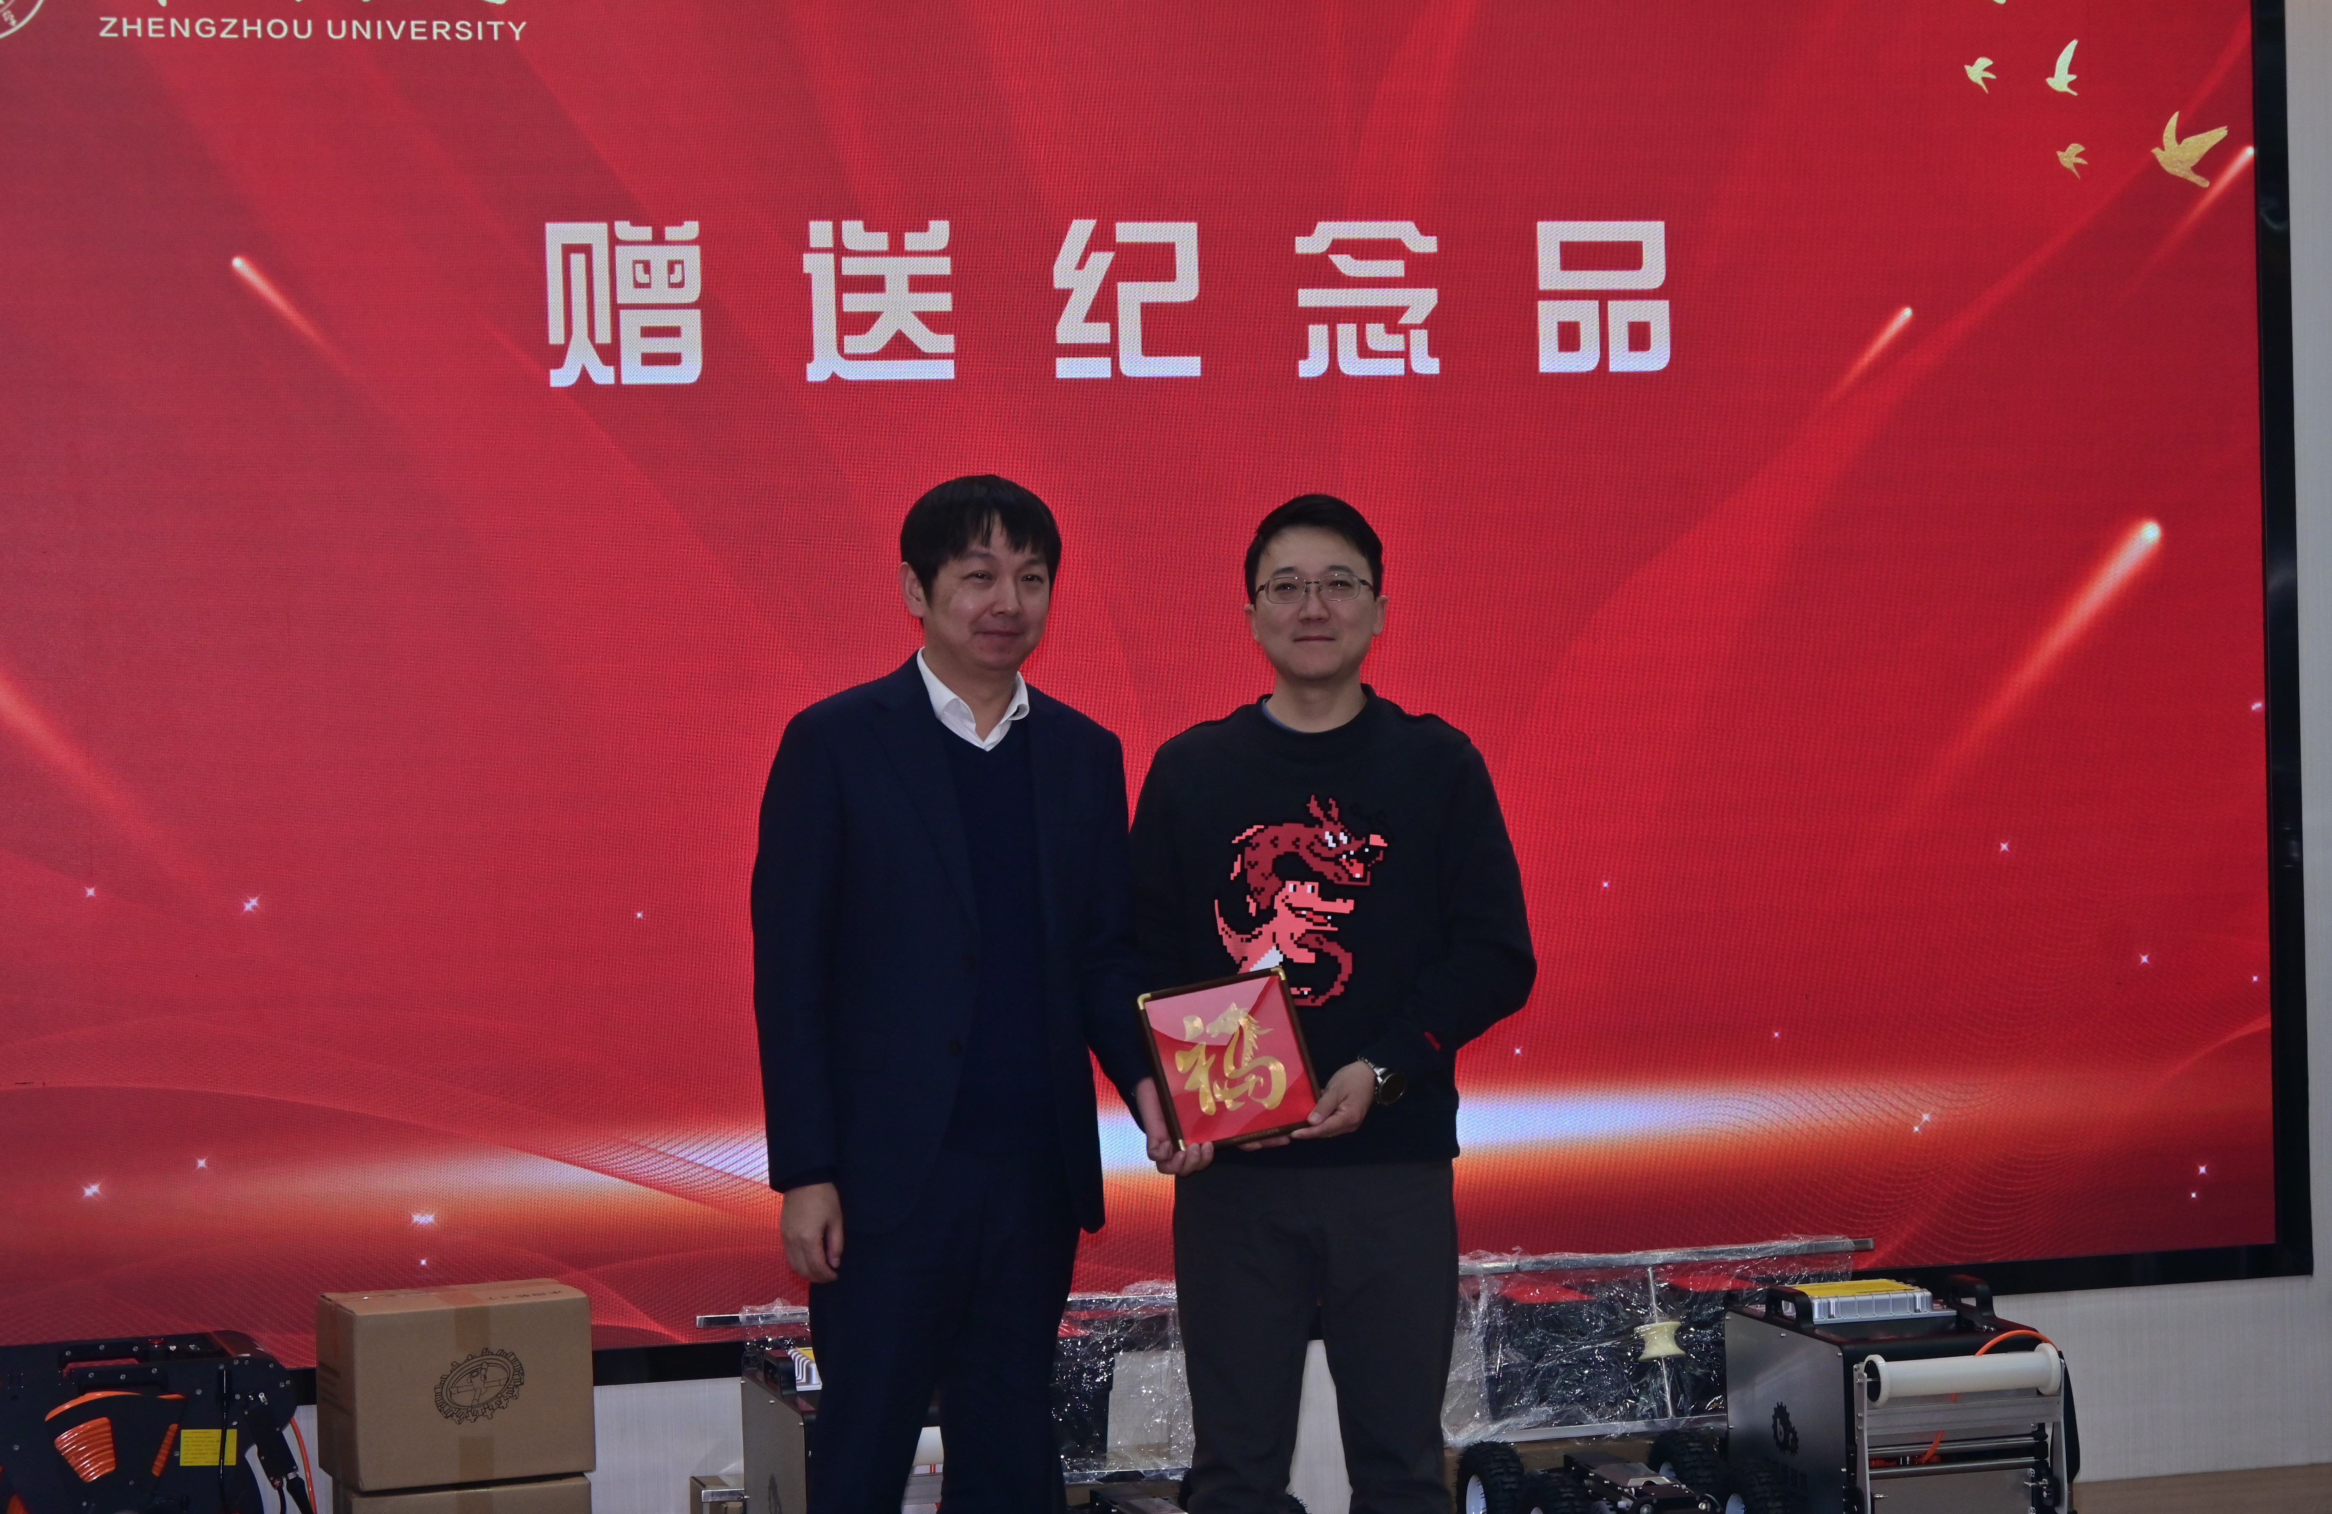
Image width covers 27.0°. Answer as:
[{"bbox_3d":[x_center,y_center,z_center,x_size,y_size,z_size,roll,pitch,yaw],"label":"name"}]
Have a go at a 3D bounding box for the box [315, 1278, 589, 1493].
[{"bbox_3d":[-1.107,0.978,7.590,0.363,0.270,0.260,-2,2,-23],"label":"box"}]

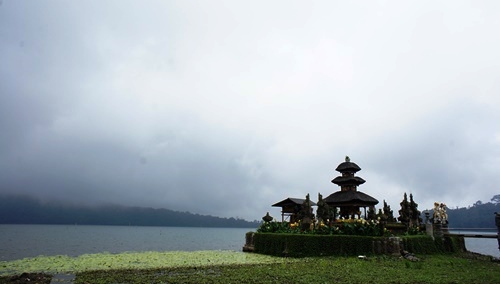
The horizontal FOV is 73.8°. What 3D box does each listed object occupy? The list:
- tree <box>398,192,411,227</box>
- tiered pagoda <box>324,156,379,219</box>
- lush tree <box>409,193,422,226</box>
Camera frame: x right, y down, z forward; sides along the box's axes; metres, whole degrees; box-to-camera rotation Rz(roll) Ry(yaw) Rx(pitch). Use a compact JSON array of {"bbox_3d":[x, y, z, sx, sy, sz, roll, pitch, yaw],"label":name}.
[{"bbox_3d":[11.609,5.120,24.981,1.000,2.650,0.700,12,-18,-37],"label":"tree"},{"bbox_3d":[8.680,4.135,28.916,3.350,5.890,3.350,12,-18,-37],"label":"tiered pagoda"},{"bbox_3d":[12.815,5.335,25.829,1.000,2.590,0.700,12,-18,-37],"label":"lush tree"}]

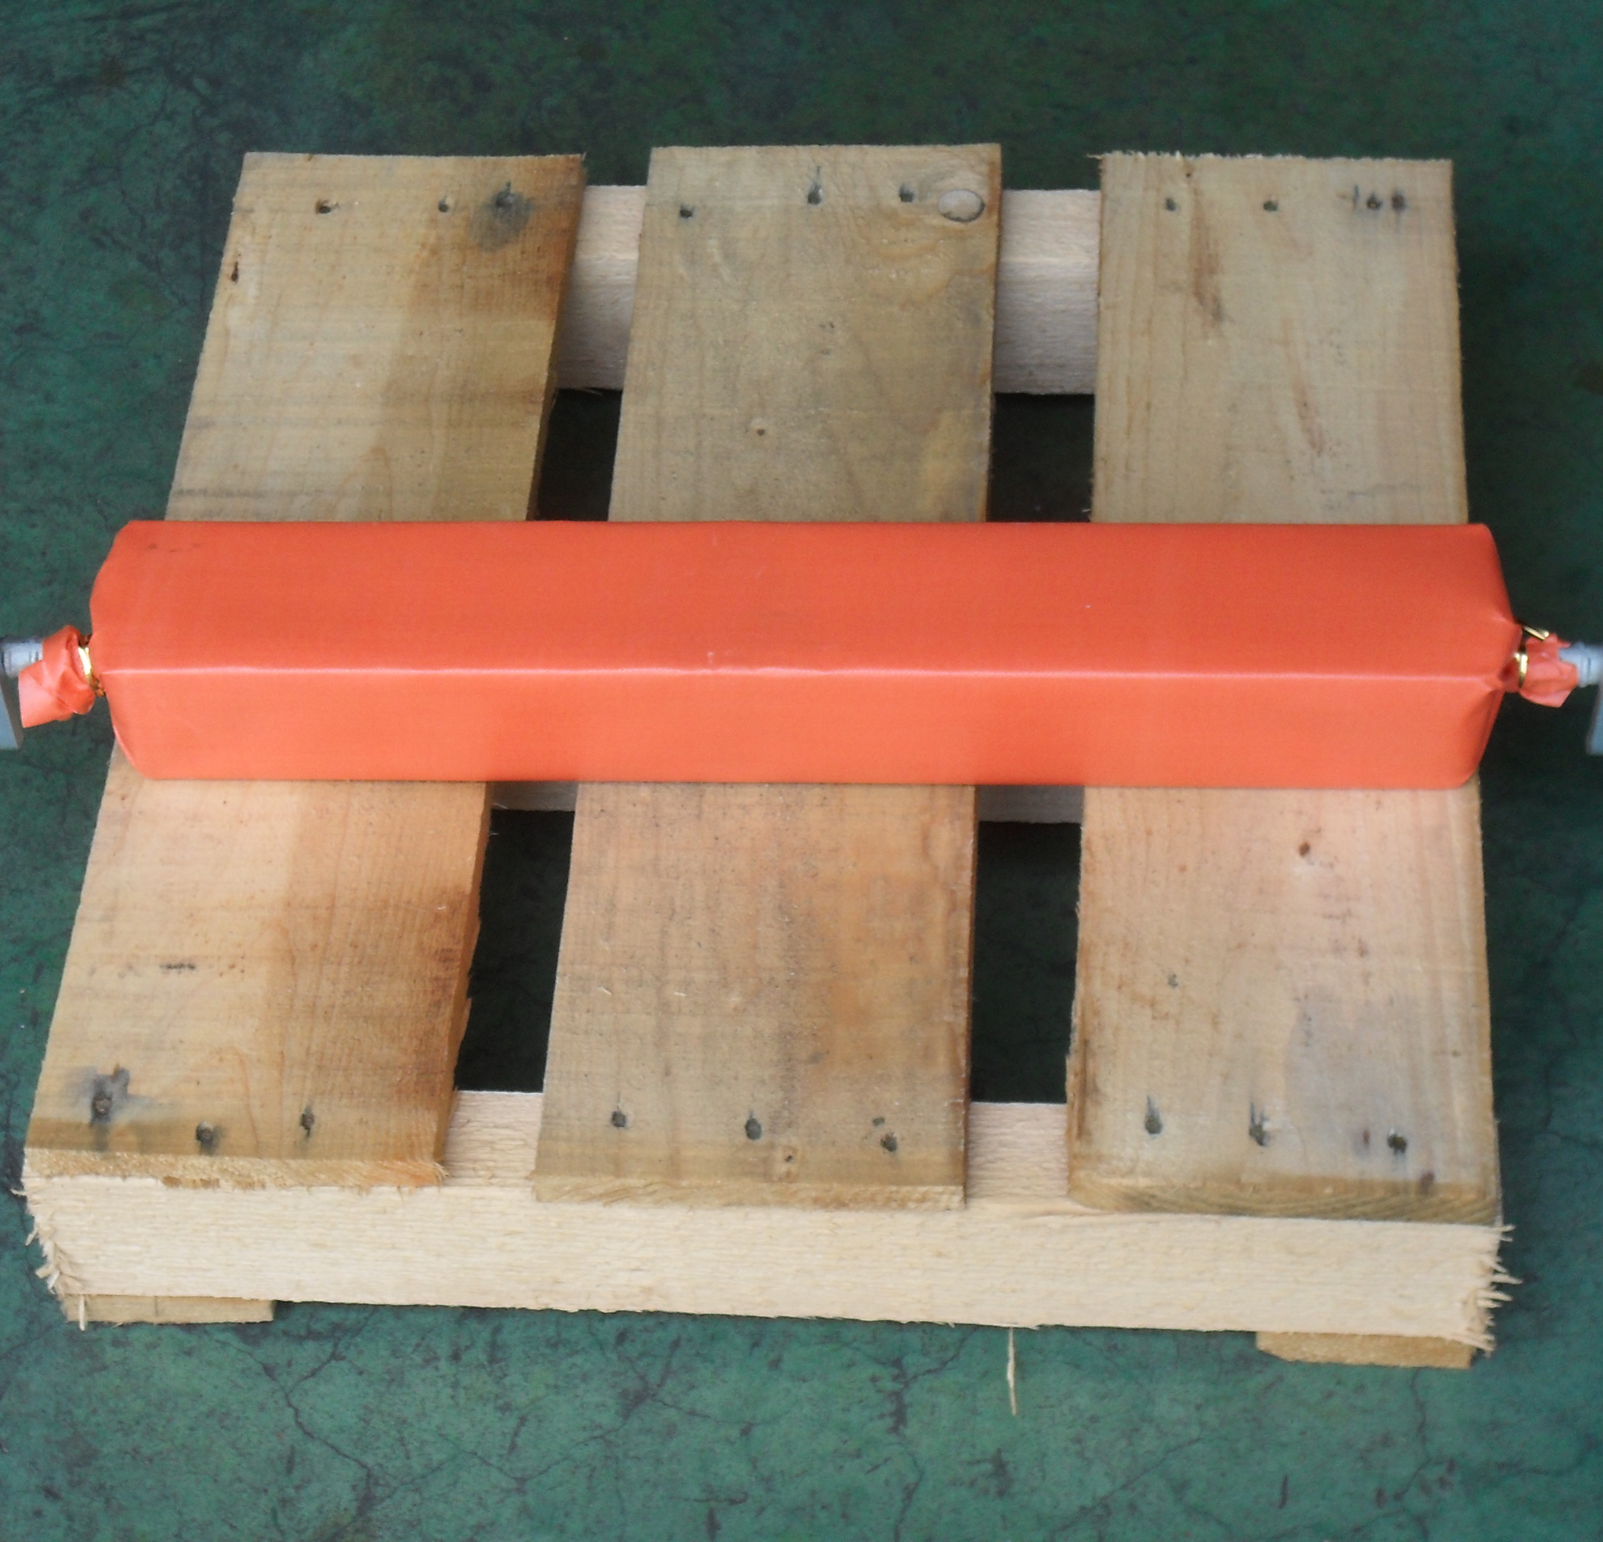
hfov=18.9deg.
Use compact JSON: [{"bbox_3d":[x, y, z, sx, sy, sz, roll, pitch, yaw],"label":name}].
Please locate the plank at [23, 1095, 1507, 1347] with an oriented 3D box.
[{"bbox_3d":[-0.012,0.155,1.694,0.507,0.070,0.044,1,47,4],"label":"plank"}]

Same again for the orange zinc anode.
[{"bbox_3d":[0.001,-0.043,1.767,0.522,0.058,0.077,0,47,3],"label":"orange zinc anode"}]

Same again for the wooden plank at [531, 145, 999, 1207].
[{"bbox_3d":[-0.003,-0.055,1.829,0.146,0.017,0.546,1,47,4],"label":"wooden plank"}]

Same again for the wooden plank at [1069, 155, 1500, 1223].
[{"bbox_3d":[0.180,-0.050,1.815,0.145,0.017,0.538,1,47,4],"label":"wooden plank"}]

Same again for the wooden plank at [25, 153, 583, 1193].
[{"bbox_3d":[-0.179,-0.057,1.841,0.142,0.017,0.532,1,47,4],"label":"wooden plank"}]

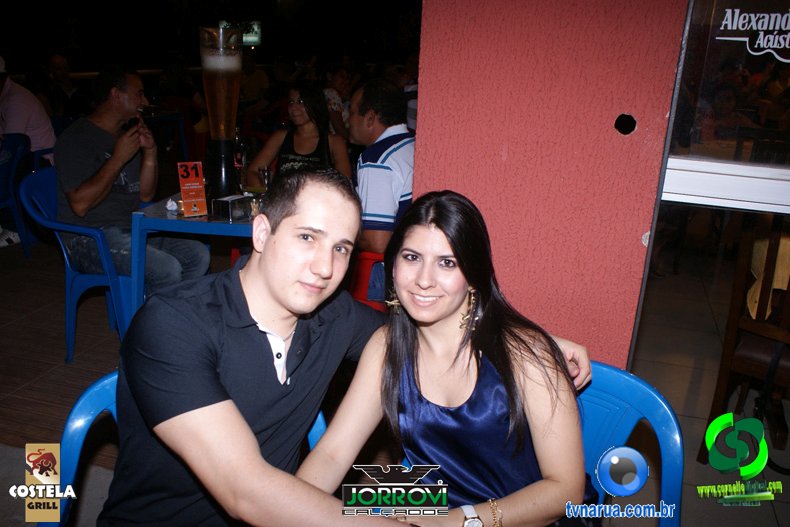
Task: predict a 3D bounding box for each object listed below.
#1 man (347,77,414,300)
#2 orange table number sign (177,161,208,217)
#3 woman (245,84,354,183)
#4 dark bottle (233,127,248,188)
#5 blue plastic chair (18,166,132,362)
[{"bbox_3d":[-0.197,-0.066,2.625,0.800,1.300,0.520,14,21,30],"label":"man"},{"bbox_3d":[-0.827,-0.305,2.698,0.102,0.215,0.060,-9,22,-31],"label":"orange table number sign"},{"bbox_3d":[-0.535,-0.325,3.520,0.500,1.200,0.800,7,19,12],"label":"woman"},{"bbox_3d":[-0.747,-0.503,3.184,0.074,0.290,0.074,3,18,0],"label":"dark bottle"},{"bbox_3d":[-1.302,0.007,3.016,0.530,0.820,0.540,6,19,10],"label":"blue plastic chair"}]

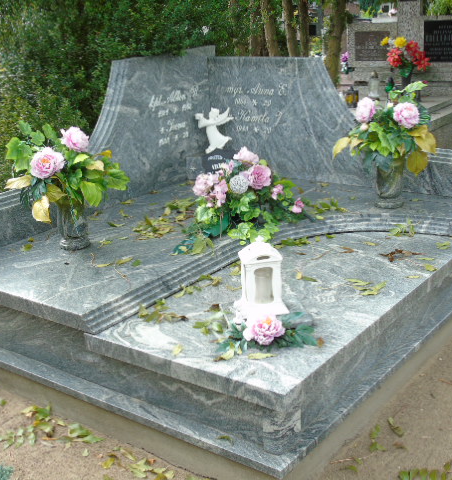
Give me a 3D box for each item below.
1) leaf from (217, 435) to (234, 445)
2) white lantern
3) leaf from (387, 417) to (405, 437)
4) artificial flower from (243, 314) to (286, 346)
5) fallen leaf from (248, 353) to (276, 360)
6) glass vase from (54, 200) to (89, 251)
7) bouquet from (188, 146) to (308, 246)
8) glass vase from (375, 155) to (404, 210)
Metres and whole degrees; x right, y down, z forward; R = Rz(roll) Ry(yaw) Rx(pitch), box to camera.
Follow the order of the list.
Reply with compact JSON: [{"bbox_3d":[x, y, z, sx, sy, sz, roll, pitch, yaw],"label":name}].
[{"bbox_3d":[-0.001,0.629,2.325,0.060,0.018,0.035,6,20,25],"label":"leaf"},{"bbox_3d":[0.133,0.125,2.727,0.168,0.283,0.155,-7,18,-12],"label":"white lantern"},{"bbox_3d":[0.601,0.662,2.618,0.050,0.022,0.115,-5,18,-7],"label":"leaf"},{"bbox_3d":[0.128,0.301,2.462,0.140,0.088,0.125,-7,18,-12],"label":"artificial flower"},{"bbox_3d":[0.118,0.375,2.383,0.092,0.018,0.036,-4,18,-5],"label":"fallen leaf"},{"bbox_3d":[-0.702,-0.088,3.375,0.150,0.245,0.150,-5,18,-7],"label":"glass vase"},{"bbox_3d":[0.087,-0.241,3.536,0.540,0.370,0.390,-5,18,-7],"label":"bouquet"},{"bbox_3d":[0.846,-0.304,3.811,0.150,0.255,0.150,-5,18,-7],"label":"glass vase"}]

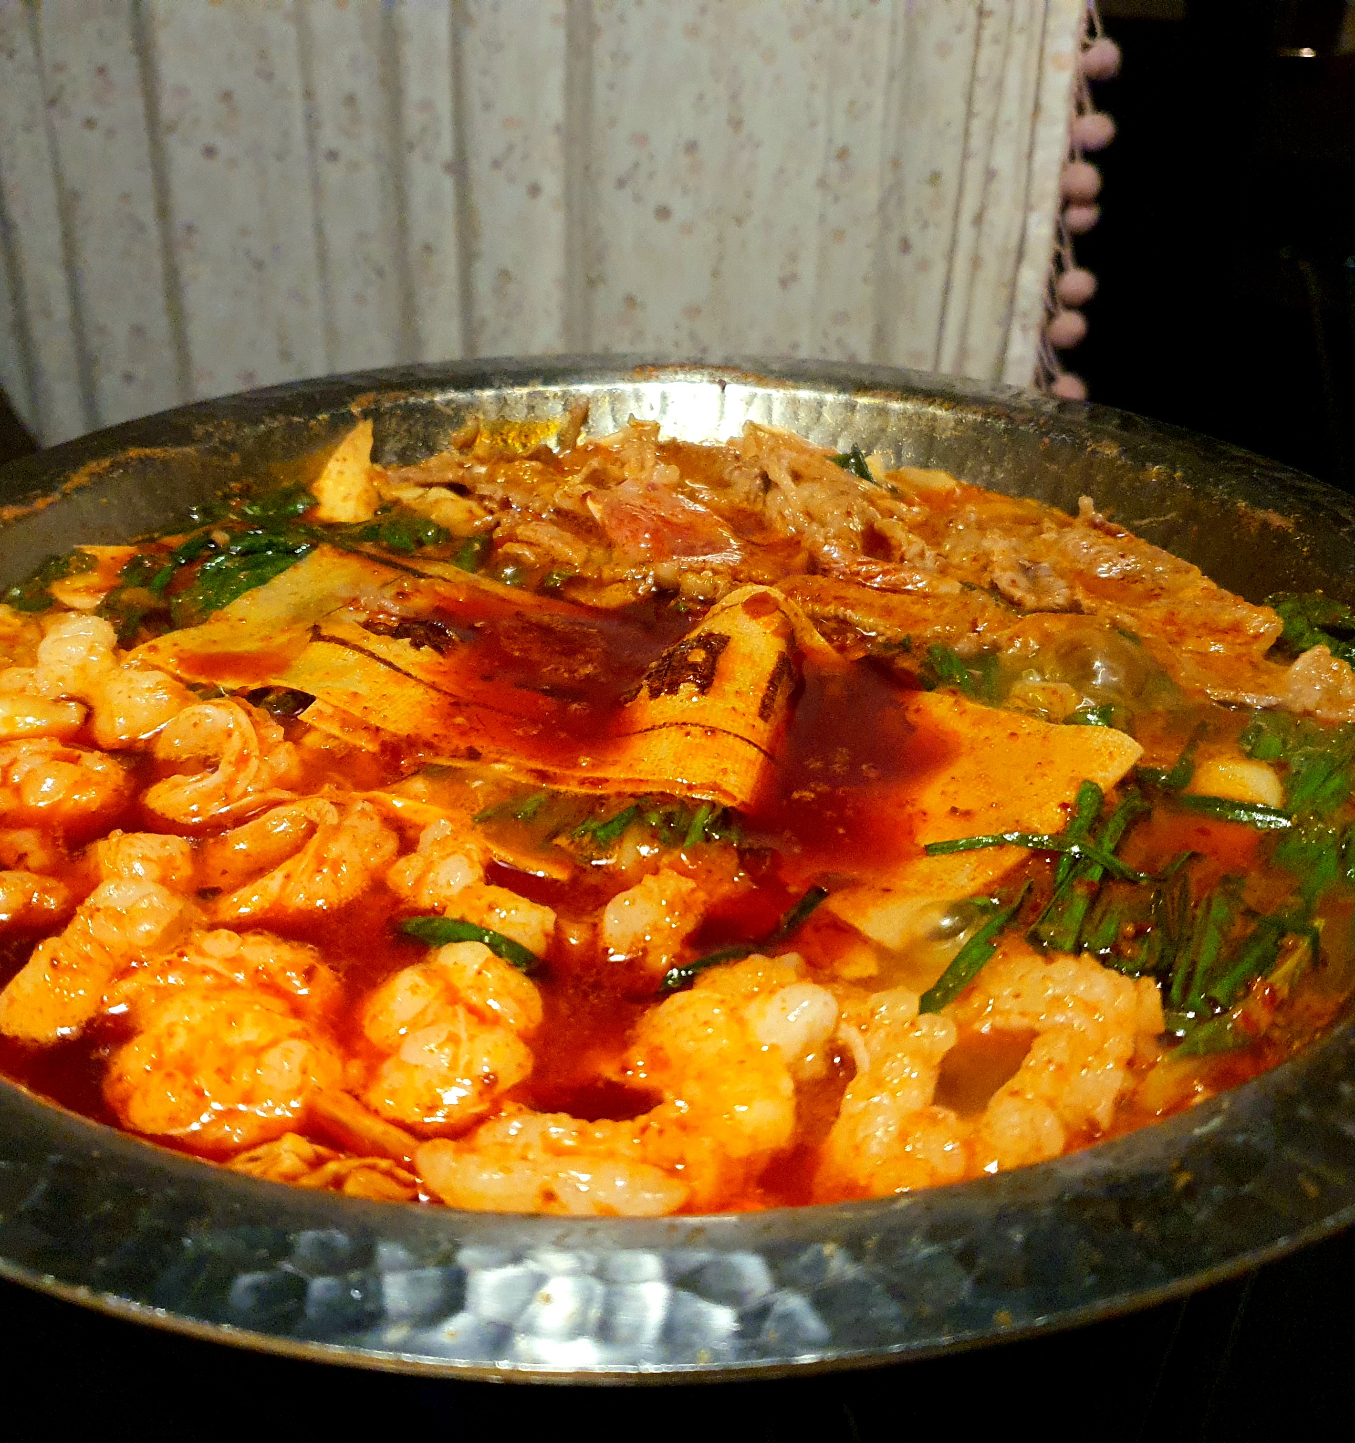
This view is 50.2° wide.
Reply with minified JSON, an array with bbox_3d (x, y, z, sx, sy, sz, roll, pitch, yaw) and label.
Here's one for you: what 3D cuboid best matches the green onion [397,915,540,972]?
[{"bbox_3d":[-0.030,0.031,0.205,0.022,0.004,0.006,14,32,23],"label":"green onion"}]

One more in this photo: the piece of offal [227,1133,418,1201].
[{"bbox_3d":[-0.042,0.055,0.170,0.023,0.009,0.012,5,30,9],"label":"piece of offal"}]

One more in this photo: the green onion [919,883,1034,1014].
[{"bbox_3d":[0.043,0.031,0.203,0.005,0.004,0.031,20,35,31],"label":"green onion"}]

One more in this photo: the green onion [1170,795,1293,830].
[{"bbox_3d":[0.090,0.015,0.234,0.018,0.004,0.004,9,31,15],"label":"green onion"}]

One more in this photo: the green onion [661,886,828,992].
[{"bbox_3d":[0.010,0.031,0.204,0.030,0.004,0.006,-23,37,-35],"label":"green onion"}]

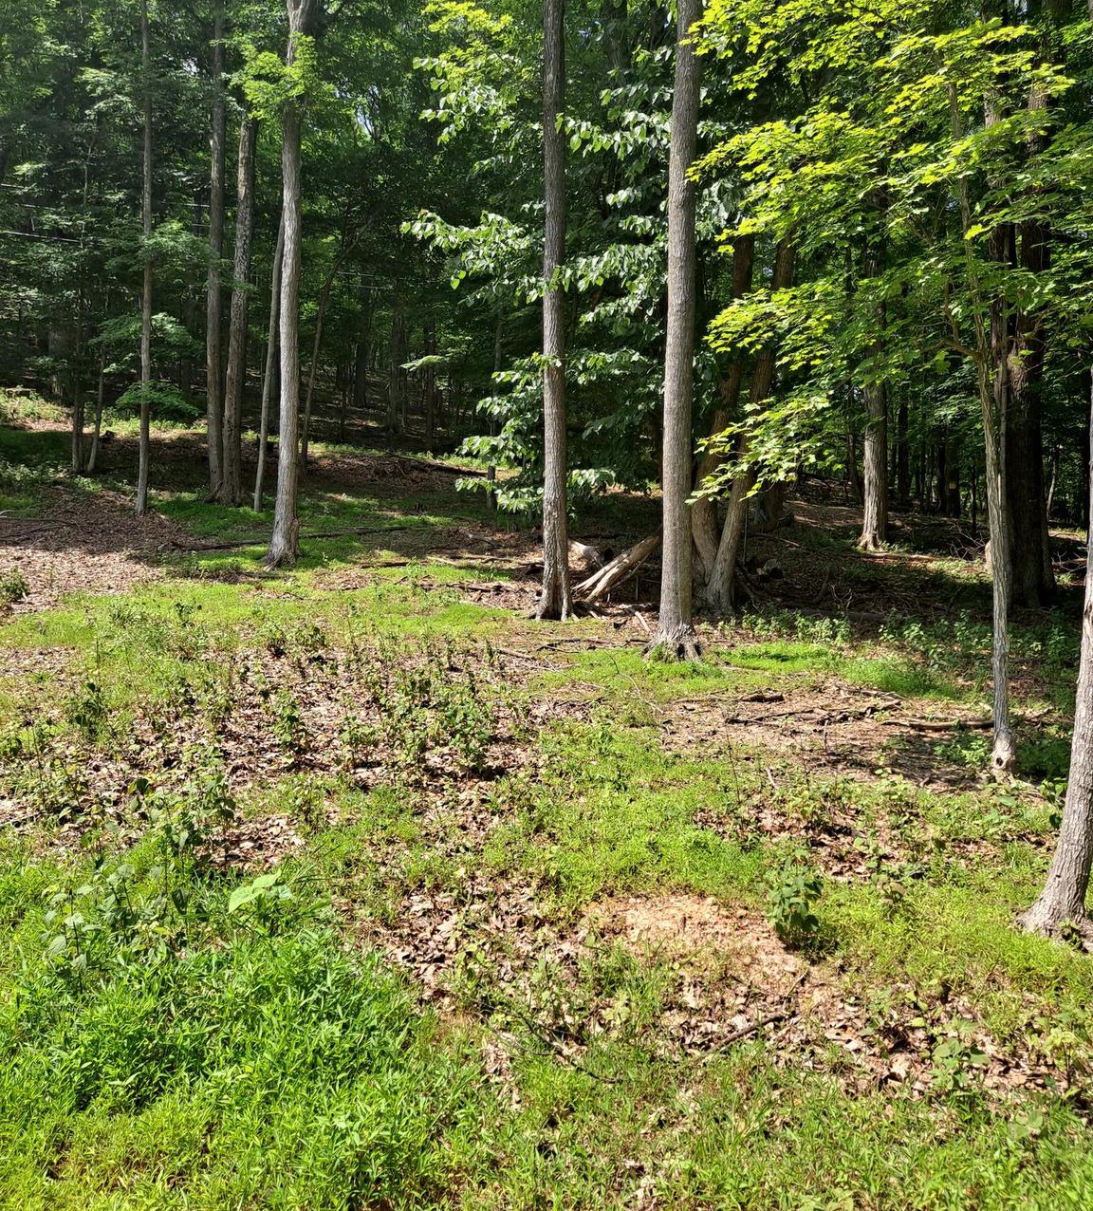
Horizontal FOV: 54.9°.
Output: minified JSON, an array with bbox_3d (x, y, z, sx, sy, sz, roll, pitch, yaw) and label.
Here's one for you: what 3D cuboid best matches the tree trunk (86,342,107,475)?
[{"bbox_3d":[-9.565,-4.177,22.412,0.250,2.710,0.220,7,4,0],"label":"tree trunk"}]

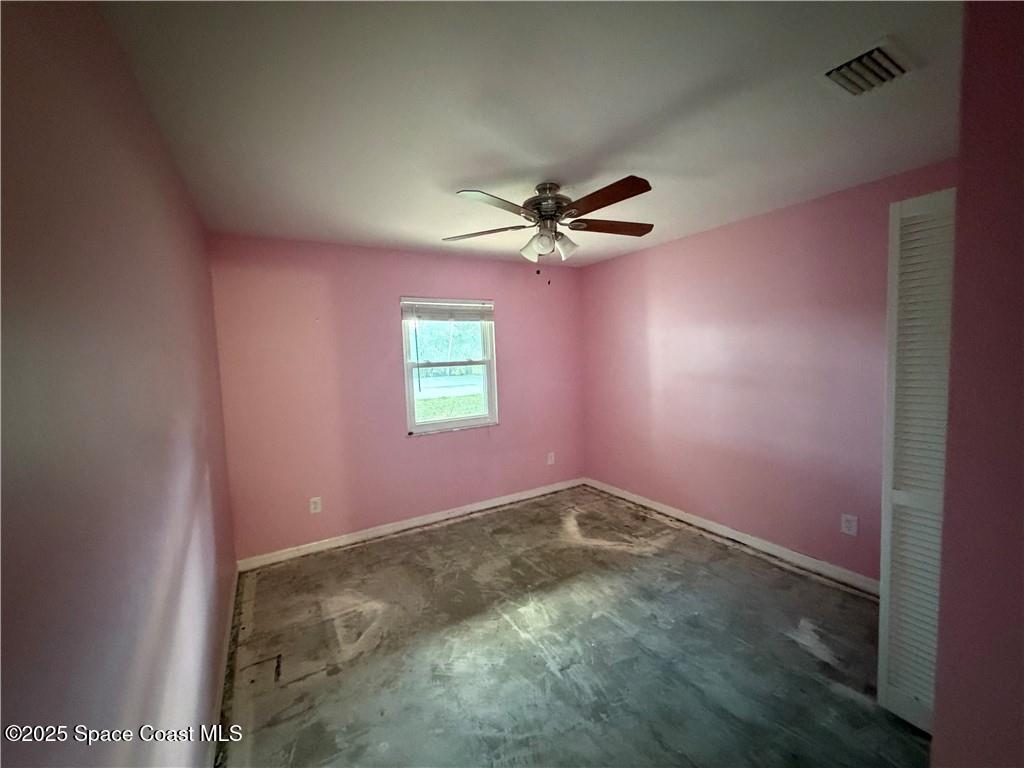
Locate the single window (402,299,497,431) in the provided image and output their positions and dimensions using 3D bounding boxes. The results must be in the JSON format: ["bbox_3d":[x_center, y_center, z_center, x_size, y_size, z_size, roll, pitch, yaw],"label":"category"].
[{"bbox_3d":[-0.549,-0.171,3.859,0.916,1.220,0.090,-5,5,-31],"label":"single window"}]

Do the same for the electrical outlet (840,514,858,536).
[{"bbox_3d":[2.103,0.882,2.582,0.012,0.119,0.077,-5,5,-31],"label":"electrical outlet"}]

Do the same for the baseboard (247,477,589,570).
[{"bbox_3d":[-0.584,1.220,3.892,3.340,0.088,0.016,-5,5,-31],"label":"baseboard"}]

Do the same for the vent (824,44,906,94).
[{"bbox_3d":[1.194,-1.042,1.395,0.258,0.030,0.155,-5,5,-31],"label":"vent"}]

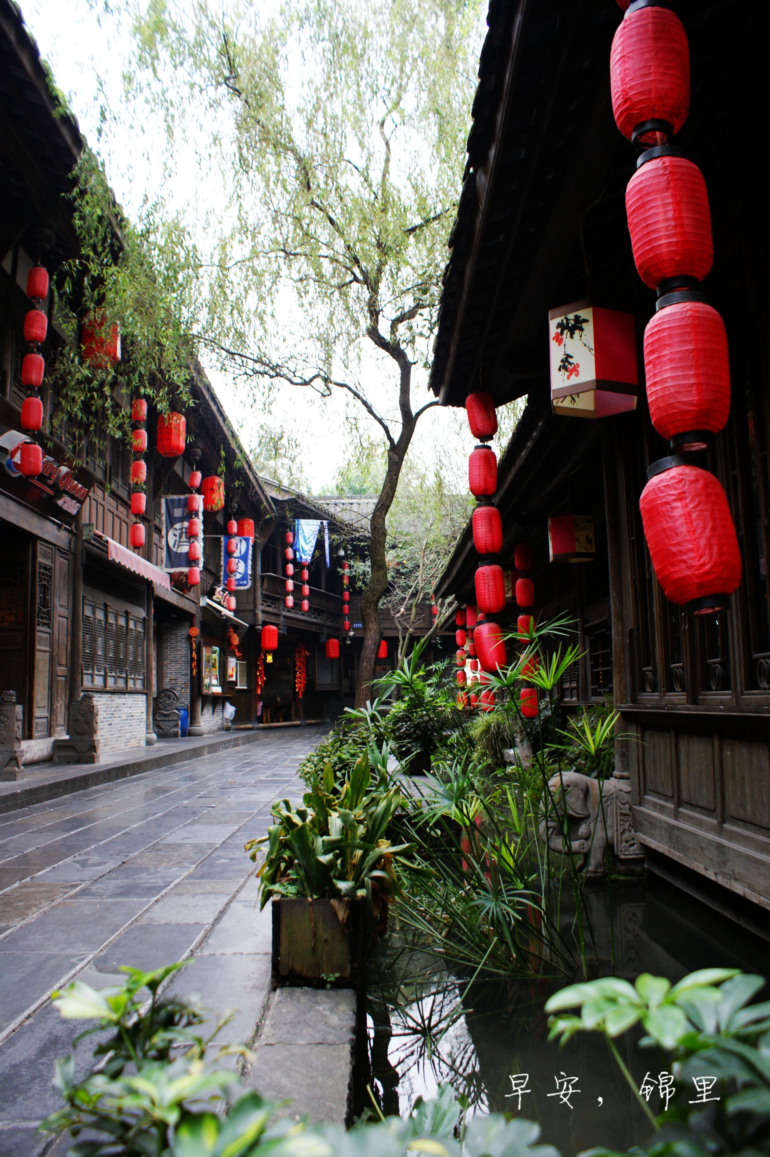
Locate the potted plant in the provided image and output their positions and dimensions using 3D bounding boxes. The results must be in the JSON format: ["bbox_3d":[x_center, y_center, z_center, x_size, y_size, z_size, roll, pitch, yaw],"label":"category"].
[{"bbox_3d":[-0.188,1.050,3.250,0.640,0.770,0.560,-1,-8,-1],"label":"potted plant"}]

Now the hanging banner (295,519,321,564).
[{"bbox_3d":[-2.214,-1.081,25.000,0.750,1.300,0.130,0,-8,-6],"label":"hanging banner"}]

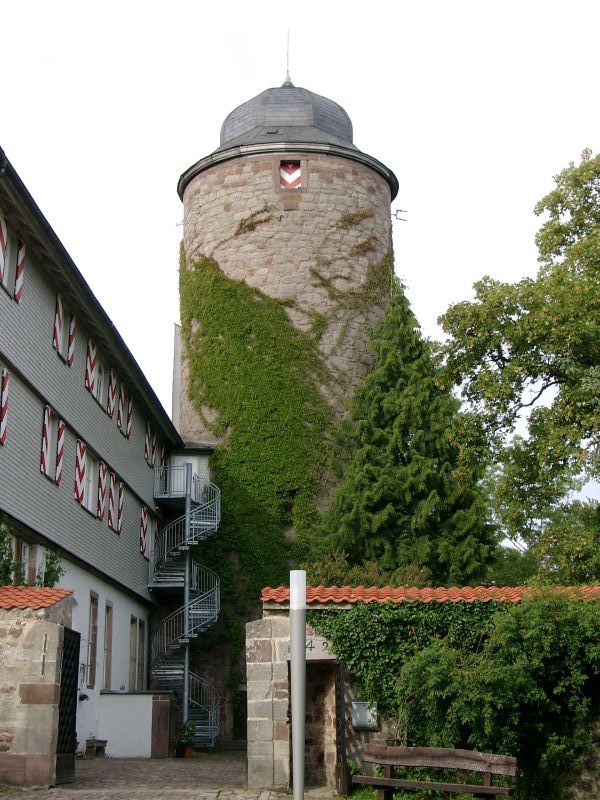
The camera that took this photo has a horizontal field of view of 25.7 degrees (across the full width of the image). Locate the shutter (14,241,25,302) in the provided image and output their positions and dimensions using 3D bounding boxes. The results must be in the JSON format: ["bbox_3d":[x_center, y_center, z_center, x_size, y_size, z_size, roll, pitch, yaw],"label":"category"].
[{"bbox_3d":[-5.735,-2.617,26.807,0.050,1.290,0.430,-1,-14,3],"label":"shutter"}]

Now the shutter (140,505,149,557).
[{"bbox_3d":[-4.928,4.162,42.115,0.070,1.500,0.850,-1,-14,3],"label":"shutter"}]

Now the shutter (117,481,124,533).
[{"bbox_3d":[-5.095,3.125,37.459,0.050,1.508,0.510,-1,-14,3],"label":"shutter"}]

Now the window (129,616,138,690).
[{"bbox_3d":[-5.077,7.889,40.543,0.200,2.350,1.200,-1,-14,3],"label":"window"}]

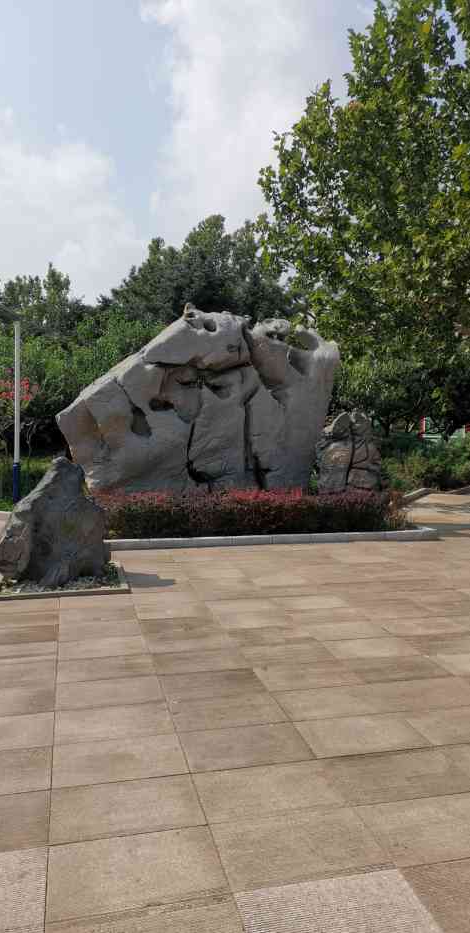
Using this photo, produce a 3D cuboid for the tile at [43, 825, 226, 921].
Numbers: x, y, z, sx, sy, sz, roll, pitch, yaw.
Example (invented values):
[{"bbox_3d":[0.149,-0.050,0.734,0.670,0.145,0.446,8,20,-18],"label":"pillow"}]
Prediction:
[{"bbox_3d":[-0.355,1.456,2.504,0.614,0.030,0.415,-1,4,-13],"label":"tile"}]

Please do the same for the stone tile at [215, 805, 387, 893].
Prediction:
[{"bbox_3d":[0.247,1.505,2.743,0.633,0.040,0.423,-1,4,-13],"label":"stone tile"}]

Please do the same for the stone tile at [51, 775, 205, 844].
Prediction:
[{"bbox_3d":[-0.466,1.481,3.008,0.633,0.040,0.423,-1,4,-13],"label":"stone tile"}]

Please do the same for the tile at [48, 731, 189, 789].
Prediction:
[{"bbox_3d":[-0.533,1.369,3.238,0.600,0.050,0.400,-1,4,-13],"label":"tile"}]

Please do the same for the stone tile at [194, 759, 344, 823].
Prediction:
[{"bbox_3d":[0.150,1.474,3.154,0.633,0.040,0.423,-1,4,-13],"label":"stone tile"}]

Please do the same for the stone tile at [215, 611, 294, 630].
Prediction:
[{"bbox_3d":[0.168,1.246,5.604,0.599,0.030,0.415,-1,4,-13],"label":"stone tile"}]

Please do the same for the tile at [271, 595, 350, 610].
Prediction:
[{"bbox_3d":[0.701,1.245,6.318,0.633,0.040,0.423,-1,4,-13],"label":"tile"}]

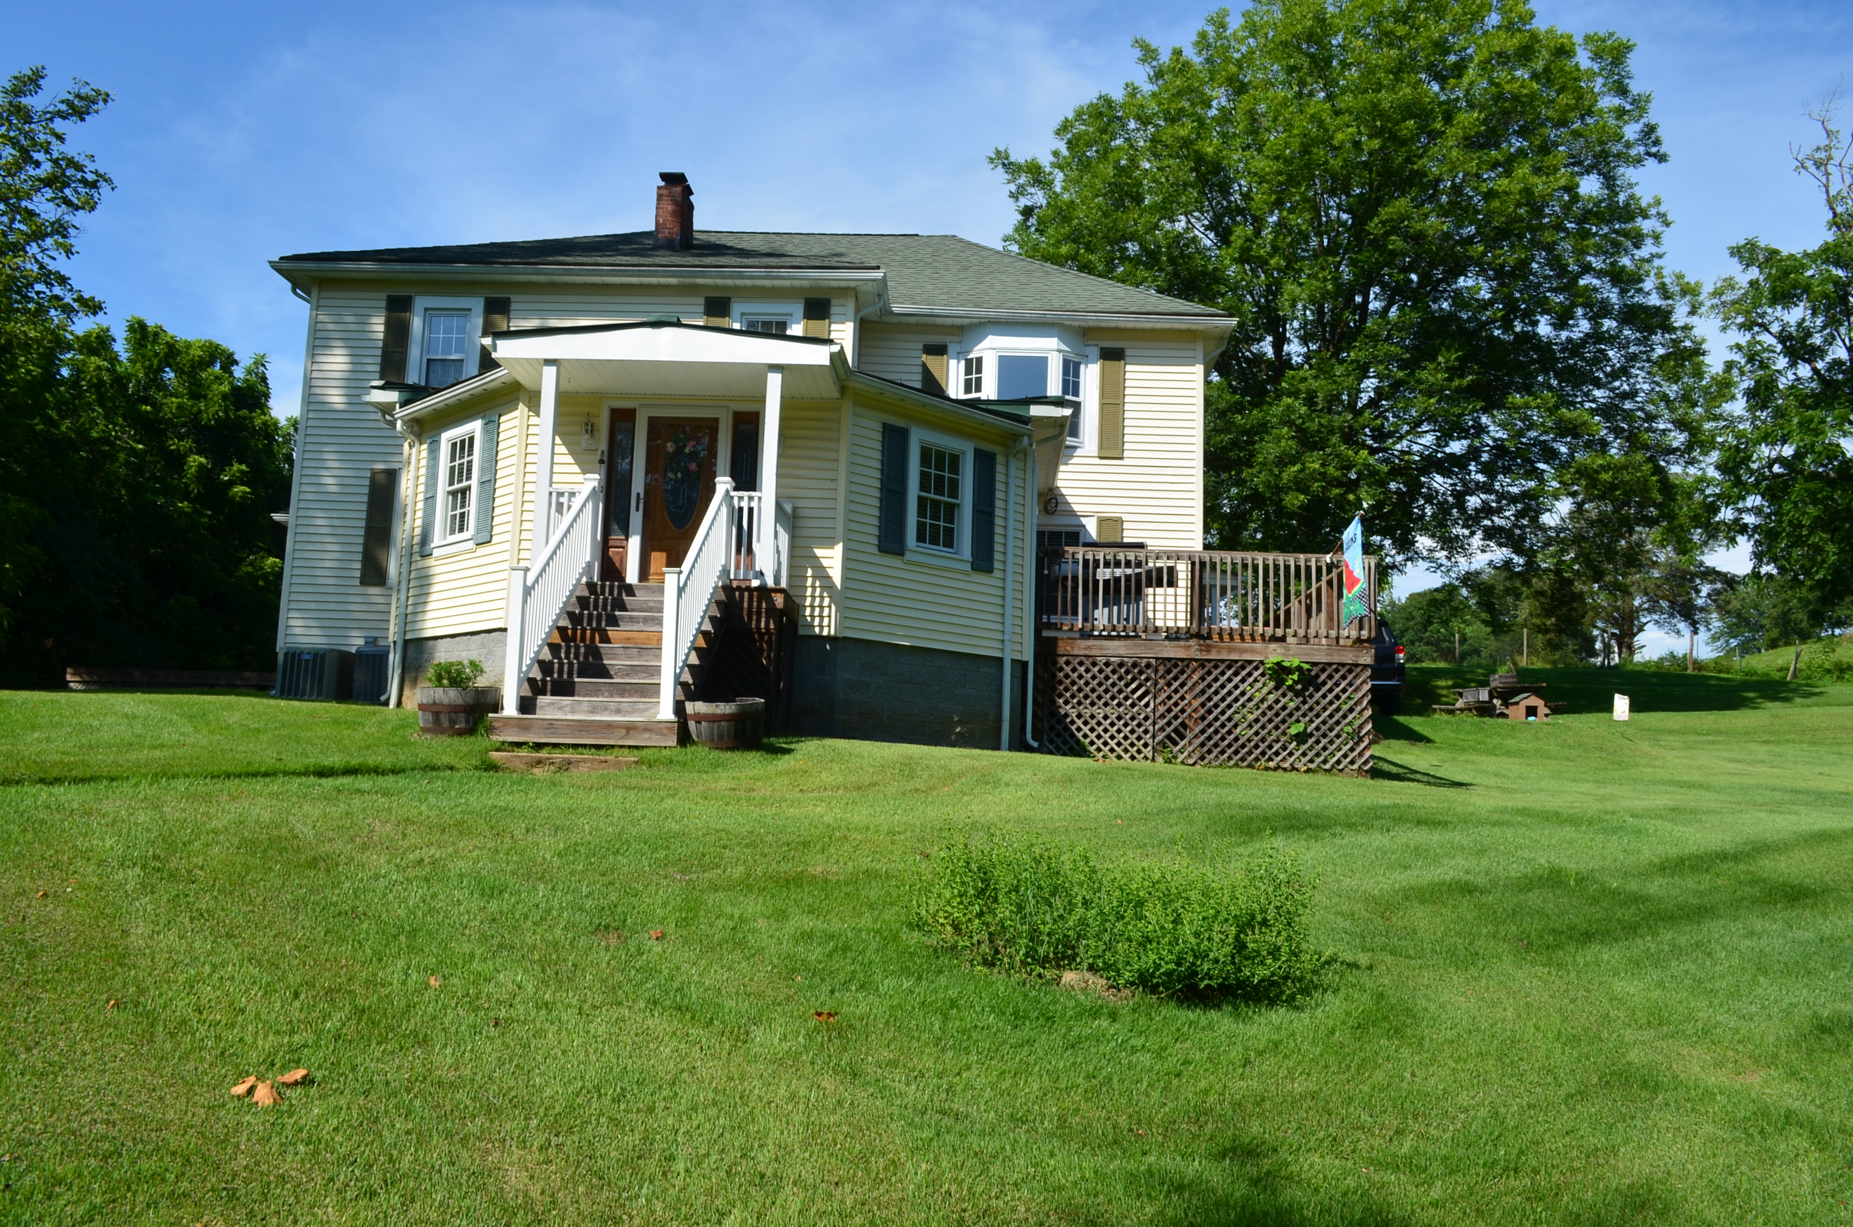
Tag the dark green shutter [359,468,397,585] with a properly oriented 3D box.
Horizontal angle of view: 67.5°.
[{"bbox_3d":[-7.312,-1.150,18.506,0.356,1.578,0.040,2,-7,2],"label":"dark green shutter"}]

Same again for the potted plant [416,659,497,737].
[{"bbox_3d":[-3.866,0.697,11.488,0.660,0.637,0.660,2,-7,0],"label":"potted plant"}]

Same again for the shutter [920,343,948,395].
[{"bbox_3d":[0.090,-2.731,17.632,0.320,1.430,0.045,2,-7,2],"label":"shutter"}]

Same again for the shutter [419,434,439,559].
[{"bbox_3d":[-5.663,-1.339,15.803,0.045,1.380,0.370,9,-10,-43],"label":"shutter"}]

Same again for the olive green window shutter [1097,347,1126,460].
[{"bbox_3d":[2.351,-2.666,17.558,0.320,1.430,0.045,2,-7,2],"label":"olive green window shutter"}]

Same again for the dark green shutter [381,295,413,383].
[{"bbox_3d":[-7.217,-3.554,18.819,0.346,1.578,0.040,2,-7,2],"label":"dark green shutter"}]

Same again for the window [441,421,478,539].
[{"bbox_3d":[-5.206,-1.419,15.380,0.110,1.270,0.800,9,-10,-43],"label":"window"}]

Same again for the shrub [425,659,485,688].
[{"bbox_3d":[-3.913,0.528,11.509,0.500,0.300,0.460,2,-7,0],"label":"shrub"}]

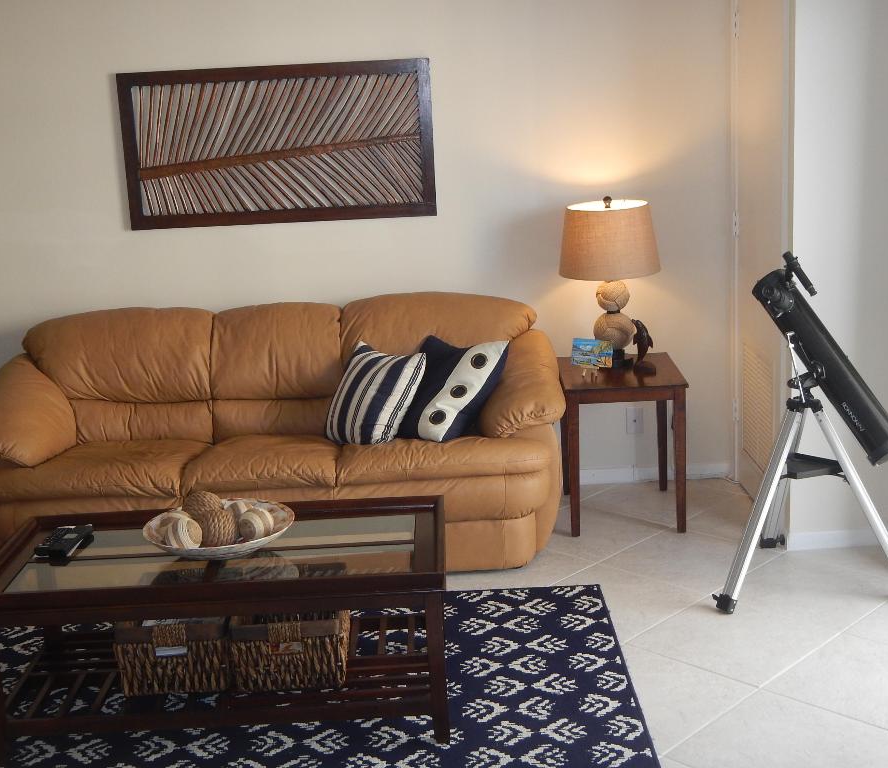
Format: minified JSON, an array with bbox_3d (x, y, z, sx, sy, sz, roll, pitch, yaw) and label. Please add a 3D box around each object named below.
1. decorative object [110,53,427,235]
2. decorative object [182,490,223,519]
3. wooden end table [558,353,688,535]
[{"bbox_3d":[-0.655,-0.947,5.050,1.228,0.610,0.030,-3,13,1],"label":"decorative object"},{"bbox_3d":[-0.686,0.367,3.622,0.113,0.113,0.113,-3,13,1],"label":"decorative object"},{"bbox_3d":[0.684,0.227,4.929,0.447,0.571,0.547,-3,13,2],"label":"wooden end table"}]

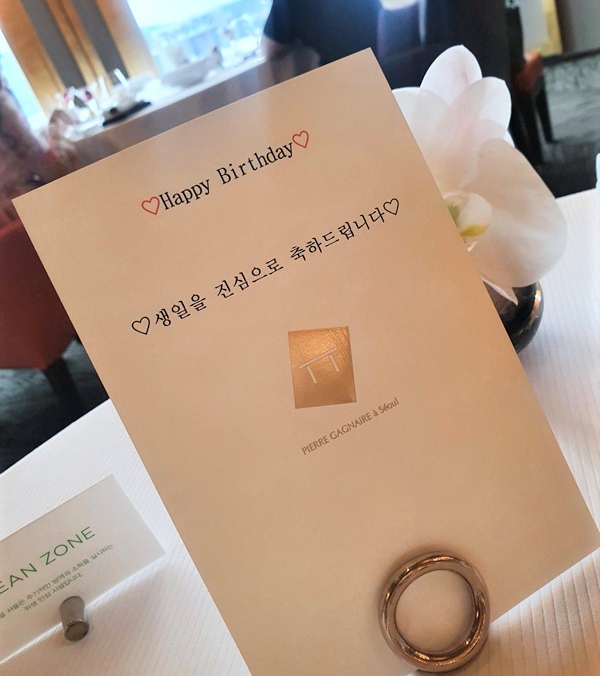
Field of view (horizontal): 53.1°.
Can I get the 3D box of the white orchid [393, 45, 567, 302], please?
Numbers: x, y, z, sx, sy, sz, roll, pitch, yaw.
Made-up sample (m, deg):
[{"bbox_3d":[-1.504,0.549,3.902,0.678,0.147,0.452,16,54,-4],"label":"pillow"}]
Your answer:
[{"bbox_3d":[0.076,-0.073,0.295,0.100,0.110,0.080,-12,31,16],"label":"white orchid"}]

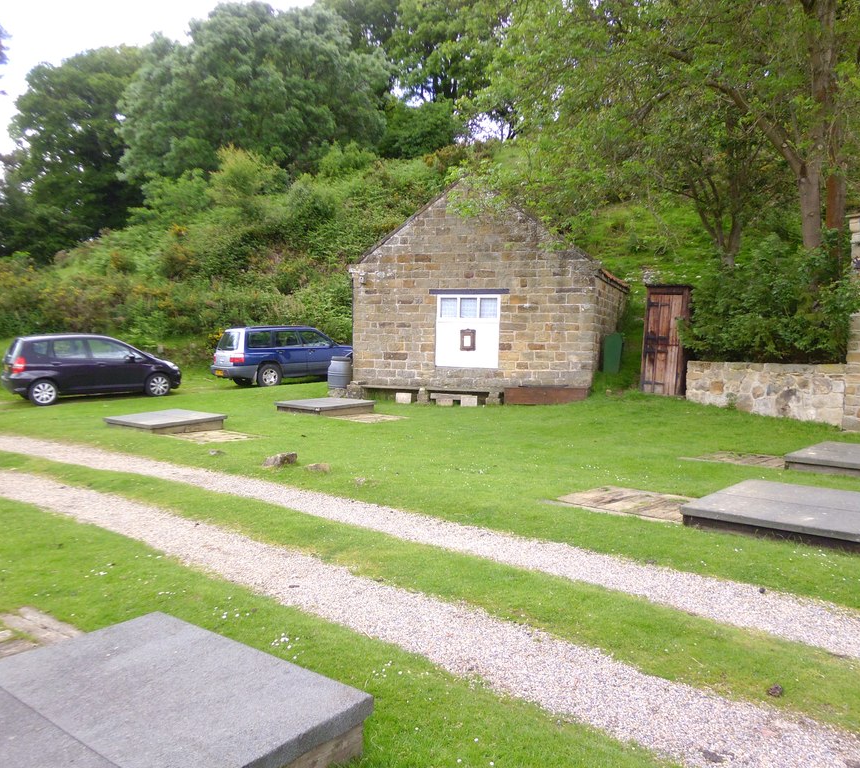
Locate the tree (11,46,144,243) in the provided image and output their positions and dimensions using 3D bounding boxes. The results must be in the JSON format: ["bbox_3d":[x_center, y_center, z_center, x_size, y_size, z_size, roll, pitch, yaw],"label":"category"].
[{"bbox_3d":[-21.313,-14.323,48.000,9.200,12.600,9.200,-1,5,-17],"label":"tree"}]

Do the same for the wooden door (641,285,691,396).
[{"bbox_3d":[4.838,-0.883,15.800,0.900,2.250,0.120,2,4,23],"label":"wooden door"}]

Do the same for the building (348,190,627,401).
[{"bbox_3d":[2.055,-2.402,20.764,5.750,5.100,7.000,2,4,19],"label":"building"}]

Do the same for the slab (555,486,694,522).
[{"bbox_3d":[1.974,1.123,7.288,1.080,0.050,1.080,3,5,42],"label":"slab"}]

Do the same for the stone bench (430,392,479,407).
[{"bbox_3d":[0.534,0.344,16.750,1.030,0.280,0.360,1,4,8],"label":"stone bench"}]

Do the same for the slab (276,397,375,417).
[{"bbox_3d":[-2.179,0.457,16.084,1.440,0.170,1.500,4,6,43],"label":"slab"}]

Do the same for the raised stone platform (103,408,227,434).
[{"bbox_3d":[-4.588,0.643,13.363,1.440,0.150,1.500,5,7,38],"label":"raised stone platform"}]

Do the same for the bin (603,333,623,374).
[{"bbox_3d":[4.473,-0.721,18.800,0.520,1.050,0.600,4,6,40],"label":"bin"}]

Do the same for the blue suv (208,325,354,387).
[{"bbox_3d":[-4.067,-0.913,22.212,1.740,1.580,4.450,6,8,42],"label":"blue suv"}]

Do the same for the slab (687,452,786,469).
[{"bbox_3d":[4.038,0.947,9.696,1.080,0.060,0.880,5,6,44],"label":"slab"}]

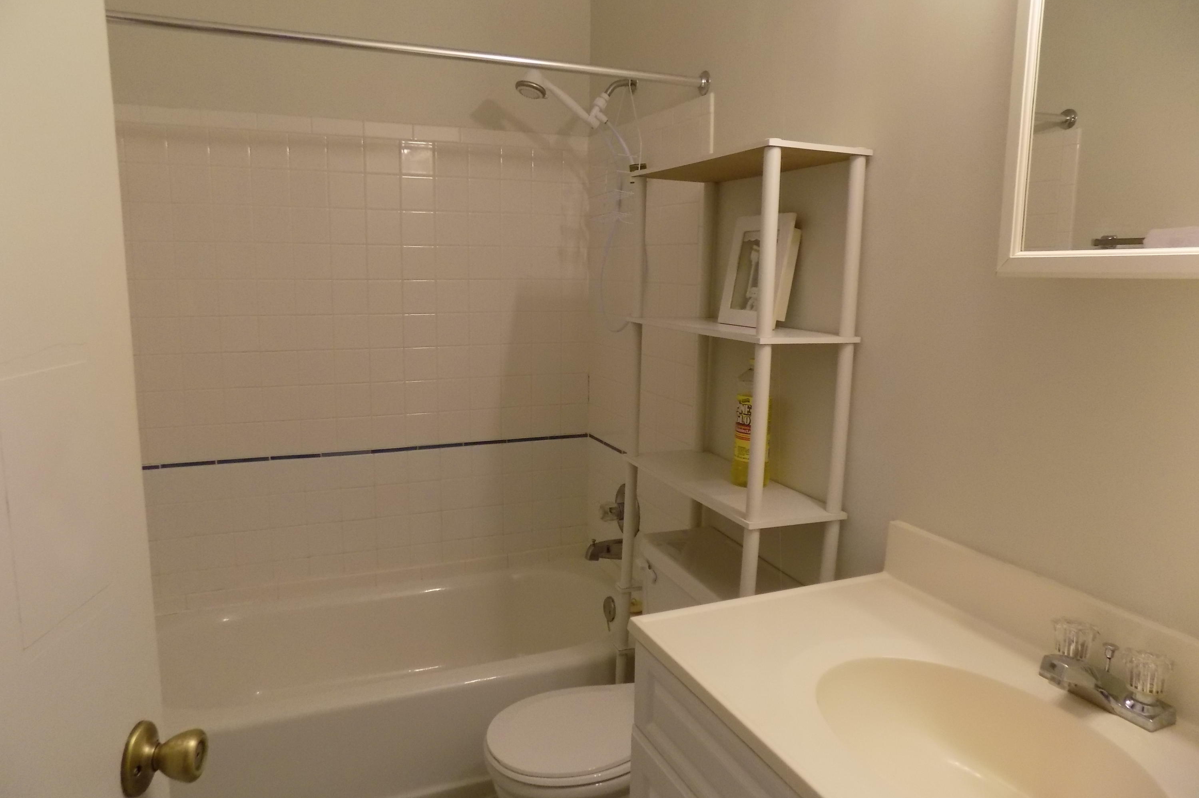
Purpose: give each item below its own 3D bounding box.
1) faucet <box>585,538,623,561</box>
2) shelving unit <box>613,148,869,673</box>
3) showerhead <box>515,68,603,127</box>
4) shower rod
[{"bbox_3d":[0.026,0.491,2.597,0.152,0.080,0.060,-3,10,-23],"label":"faucet"},{"bbox_3d":[0.278,0.289,1.842,0.232,1.619,0.597,-3,10,-23],"label":"shelving unit"},{"bbox_3d":[-0.118,-0.862,2.316,0.265,0.085,0.090,23,-11,-25],"label":"showerhead"},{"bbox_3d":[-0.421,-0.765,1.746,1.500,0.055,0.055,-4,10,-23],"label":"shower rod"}]

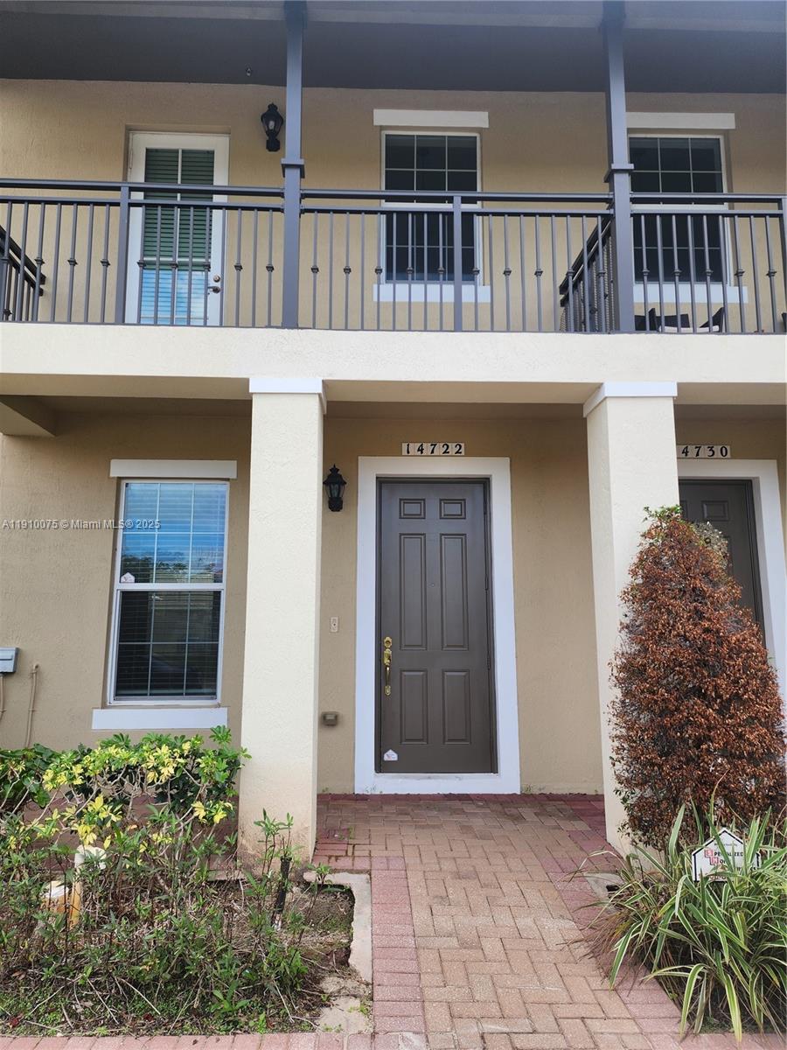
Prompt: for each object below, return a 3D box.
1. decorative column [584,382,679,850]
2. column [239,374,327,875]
[{"bbox_3d":[1.604,0.562,4.540,0.474,2.949,0.455,0,-9,-1],"label":"decorative column"},{"bbox_3d":[-0.697,0.551,4.482,0.466,2.949,0.455,0,-9,-1],"label":"column"}]

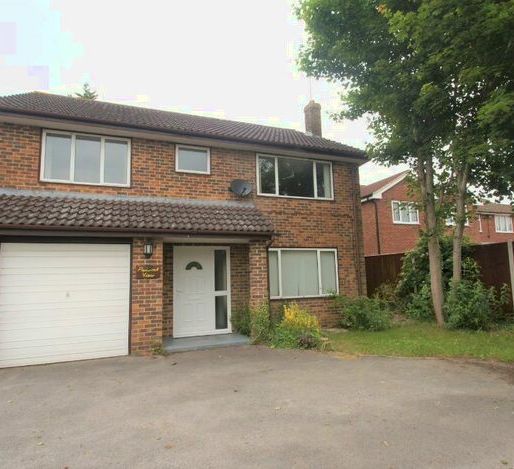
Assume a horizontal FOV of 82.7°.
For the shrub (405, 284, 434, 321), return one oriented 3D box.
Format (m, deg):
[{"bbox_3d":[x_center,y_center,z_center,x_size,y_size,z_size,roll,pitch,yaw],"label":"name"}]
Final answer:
[{"bbox_3d":[4.490,1.791,8.024,0.720,0.900,0.700,1,-5,-19],"label":"shrub"}]

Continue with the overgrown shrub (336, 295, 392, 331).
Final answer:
[{"bbox_3d":[2.808,1.938,7.602,1.200,0.820,1.000,1,-5,-19],"label":"overgrown shrub"}]

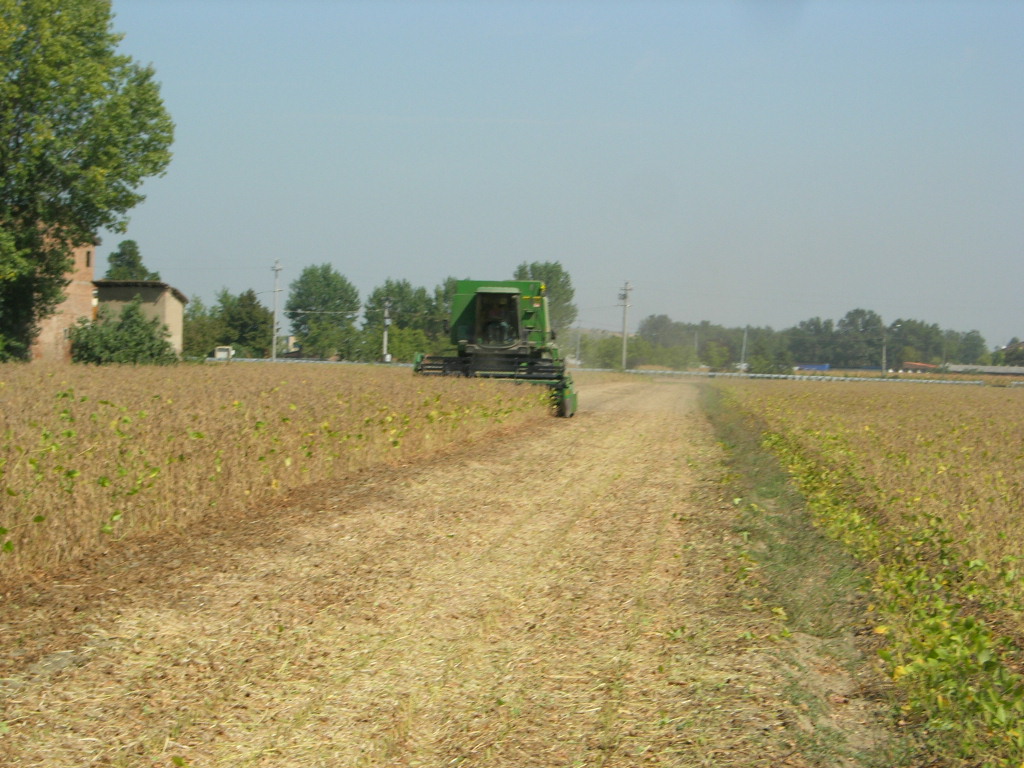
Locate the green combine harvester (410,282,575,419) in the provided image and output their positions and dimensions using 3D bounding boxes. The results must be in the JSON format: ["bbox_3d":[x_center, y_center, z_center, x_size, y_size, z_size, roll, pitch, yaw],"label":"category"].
[{"bbox_3d":[-0.270,-1.150,102.500,4.850,4.000,8.600,2,0,3],"label":"green combine harvester"}]

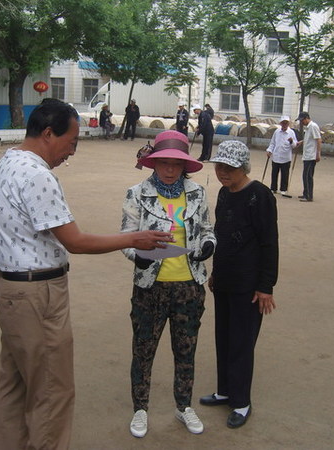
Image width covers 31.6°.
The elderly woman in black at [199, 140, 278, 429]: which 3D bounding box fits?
[{"bbox_3d":[0.413,0.342,3.355,0.470,1.600,0.350,10,14,32],"label":"elderly woman in black"}]

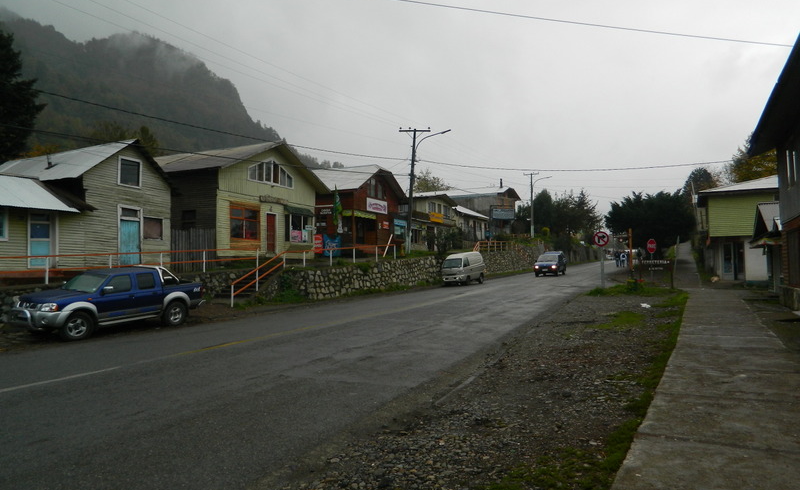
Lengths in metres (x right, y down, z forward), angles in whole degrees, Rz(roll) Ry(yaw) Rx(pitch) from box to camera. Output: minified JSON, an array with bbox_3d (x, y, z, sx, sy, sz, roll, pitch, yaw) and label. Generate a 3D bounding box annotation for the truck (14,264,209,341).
[{"bbox_3d":[-7.880,1.530,16.100,1.810,1.730,5.050,-1,0,28],"label":"truck"}]

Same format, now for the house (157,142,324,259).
[{"bbox_3d":[-10.860,-2.390,33.400,10.200,6.300,9.600,-1,-2,25],"label":"house"}]

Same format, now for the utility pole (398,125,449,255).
[{"bbox_3d":[1.680,-3.670,39.200,3.770,8.650,0.400,-1,-2,27],"label":"utility pole"}]

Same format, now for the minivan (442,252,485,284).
[{"bbox_3d":[4.100,1.470,36.200,1.700,2.000,4.600,-1,0,24],"label":"minivan"}]

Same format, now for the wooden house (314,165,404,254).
[{"bbox_3d":[-5.200,-2.500,44.000,9.000,6.600,7.800,-1,-2,25],"label":"wooden house"}]

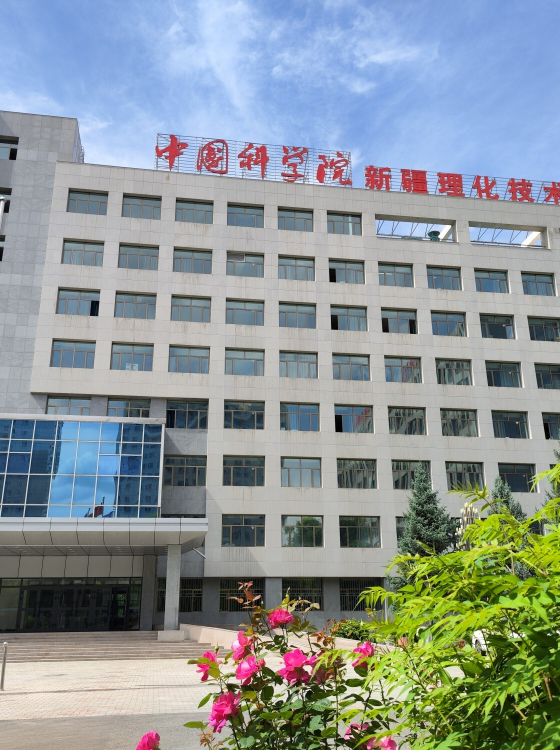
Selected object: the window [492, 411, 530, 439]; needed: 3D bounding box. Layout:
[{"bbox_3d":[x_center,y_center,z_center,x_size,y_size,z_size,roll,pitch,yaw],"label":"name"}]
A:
[{"bbox_3d":[15.593,3.474,47.101,2.595,1.908,0.200,3,-21,-9],"label":"window"}]

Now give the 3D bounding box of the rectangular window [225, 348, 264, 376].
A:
[{"bbox_3d":[-2.291,-0.751,45.363,2.600,1.900,0.200,3,-20,-9],"label":"rectangular window"}]

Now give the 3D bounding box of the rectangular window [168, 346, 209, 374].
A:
[{"bbox_3d":[-5.838,-0.902,44.824,2.600,1.900,0.200,3,-20,-9],"label":"rectangular window"}]

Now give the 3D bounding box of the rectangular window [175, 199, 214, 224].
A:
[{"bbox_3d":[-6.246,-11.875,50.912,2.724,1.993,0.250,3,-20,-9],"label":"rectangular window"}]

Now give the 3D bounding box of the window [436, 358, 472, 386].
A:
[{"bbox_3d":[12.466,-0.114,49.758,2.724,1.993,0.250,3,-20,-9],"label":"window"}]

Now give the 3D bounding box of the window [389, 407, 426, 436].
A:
[{"bbox_3d":[8.527,3.077,46.239,2.591,1.889,0.150,3,-20,-9],"label":"window"}]

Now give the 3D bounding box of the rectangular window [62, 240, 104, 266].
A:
[{"bbox_3d":[-13.136,-8.040,46.460,2.595,1.875,0.200,3,-21,-9],"label":"rectangular window"}]

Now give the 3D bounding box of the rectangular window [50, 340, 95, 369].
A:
[{"bbox_3d":[-12.981,-1.233,43.748,2.600,1.900,0.200,3,-20,-9],"label":"rectangular window"}]

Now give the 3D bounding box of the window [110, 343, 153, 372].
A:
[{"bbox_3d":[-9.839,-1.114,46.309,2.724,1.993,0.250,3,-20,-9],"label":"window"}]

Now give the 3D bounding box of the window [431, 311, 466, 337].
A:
[{"bbox_3d":[11.810,-3.450,48.554,2.579,1.882,0.250,3,-21,-9],"label":"window"}]

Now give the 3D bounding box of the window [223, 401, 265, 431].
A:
[{"bbox_3d":[-2.280,2.650,44.347,2.595,1.908,0.200,3,-21,-9],"label":"window"}]

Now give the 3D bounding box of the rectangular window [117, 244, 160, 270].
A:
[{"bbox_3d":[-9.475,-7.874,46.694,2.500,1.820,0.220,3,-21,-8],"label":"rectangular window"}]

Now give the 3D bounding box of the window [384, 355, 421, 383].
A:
[{"bbox_3d":[8.722,-0.282,49.179,2.724,1.993,0.250,3,-20,-9],"label":"window"}]

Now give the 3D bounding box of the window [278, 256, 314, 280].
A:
[{"bbox_3d":[1.152,-7.312,48.318,2.600,1.900,0.200,3,-20,-9],"label":"window"}]

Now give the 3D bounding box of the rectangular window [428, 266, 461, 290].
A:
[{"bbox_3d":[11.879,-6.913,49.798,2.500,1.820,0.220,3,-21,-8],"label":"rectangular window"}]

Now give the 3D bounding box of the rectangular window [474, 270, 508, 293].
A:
[{"bbox_3d":[15.389,-6.742,50.817,2.515,1.806,0.200,3,-20,-9],"label":"rectangular window"}]

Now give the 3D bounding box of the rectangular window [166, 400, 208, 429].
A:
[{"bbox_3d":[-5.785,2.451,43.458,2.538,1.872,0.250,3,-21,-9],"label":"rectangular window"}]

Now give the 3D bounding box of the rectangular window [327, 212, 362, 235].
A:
[{"bbox_3d":[4.635,-10.798,50.053,2.579,1.882,0.250,3,-21,-9],"label":"rectangular window"}]

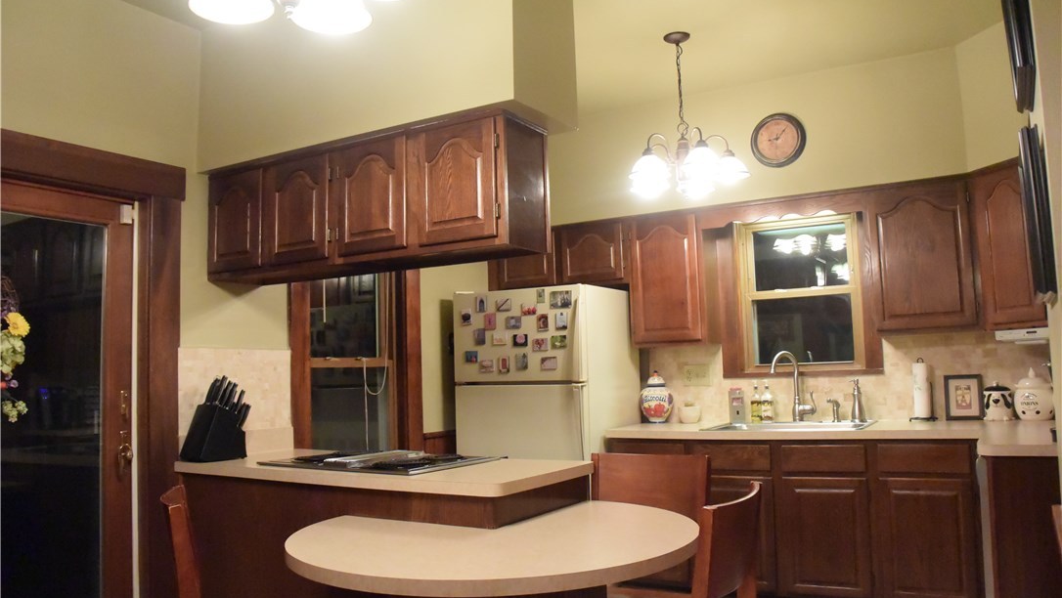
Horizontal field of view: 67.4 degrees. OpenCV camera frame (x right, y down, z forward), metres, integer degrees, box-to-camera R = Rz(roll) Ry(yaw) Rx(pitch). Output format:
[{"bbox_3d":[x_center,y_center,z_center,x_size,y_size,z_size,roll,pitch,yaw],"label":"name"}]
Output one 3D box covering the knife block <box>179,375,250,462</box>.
[{"bbox_3d":[-1.332,0.506,3.407,0.130,0.350,0.250,-5,-6,34],"label":"knife block"}]

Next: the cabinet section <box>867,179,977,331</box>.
[{"bbox_3d":[2.053,-0.205,4.200,0.510,0.800,0.330,-4,-6,29],"label":"cabinet section"}]

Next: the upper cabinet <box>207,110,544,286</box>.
[{"bbox_3d":[-0.630,-0.331,2.997,1.452,0.440,0.285,-5,-6,30],"label":"upper cabinet"}]

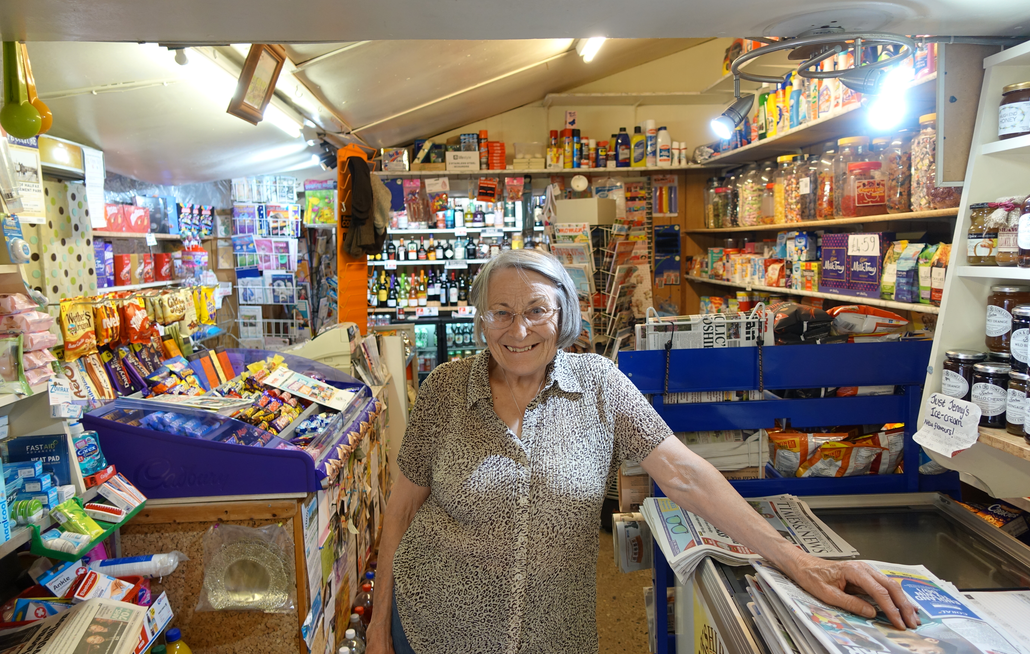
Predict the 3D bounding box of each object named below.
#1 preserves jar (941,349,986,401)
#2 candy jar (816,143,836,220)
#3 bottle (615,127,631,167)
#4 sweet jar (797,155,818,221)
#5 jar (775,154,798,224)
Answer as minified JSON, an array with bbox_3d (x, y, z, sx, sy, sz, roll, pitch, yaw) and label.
[{"bbox_3d":[0.821,0.110,1.251,0.073,0.120,0.073,3,7,42],"label":"preserves jar"},{"bbox_3d":[1.171,-0.526,2.494,0.130,0.270,0.130,-1,7,0],"label":"candy jar"},{"bbox_3d":[0.620,-1.033,3.950,0.081,0.230,0.060,-2,6,-3],"label":"bottle"},{"bbox_3d":[1.167,-0.538,2.670,0.122,0.255,0.122,-2,6,0],"label":"sweet jar"},{"bbox_3d":[1.152,-0.569,2.861,0.130,0.270,0.130,-1,7,0],"label":"jar"}]

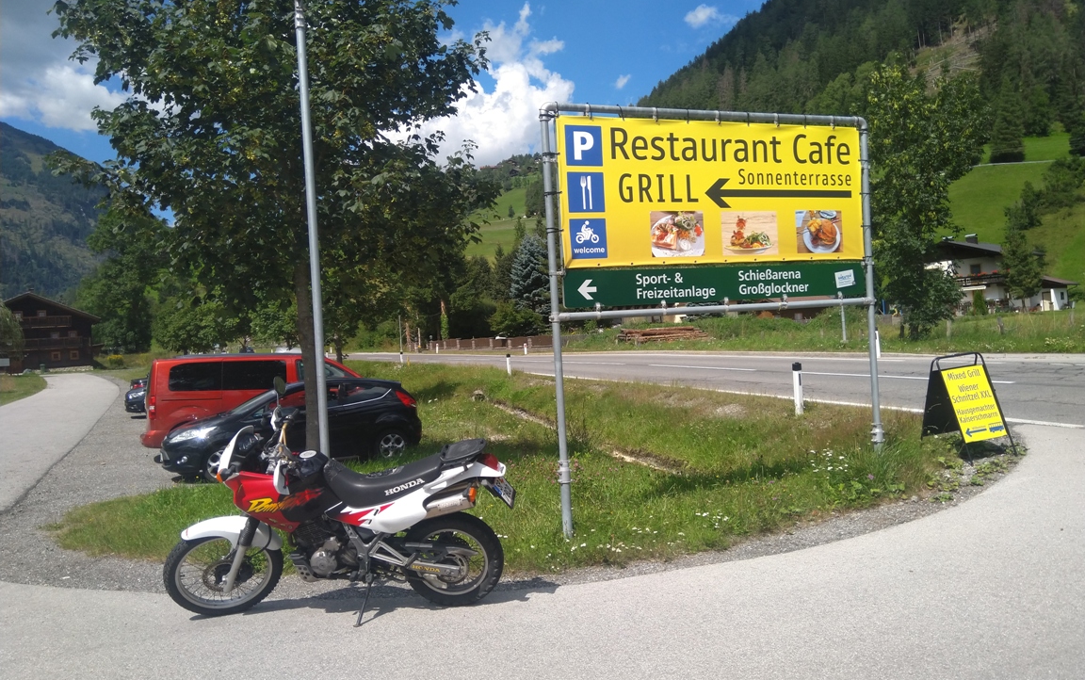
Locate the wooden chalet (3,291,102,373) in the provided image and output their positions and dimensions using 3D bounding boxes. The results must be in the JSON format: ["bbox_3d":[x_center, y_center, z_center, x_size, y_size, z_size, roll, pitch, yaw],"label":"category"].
[{"bbox_3d":[-56.300,-0.850,93.300,13.000,8.600,13.000,-4,1,-29],"label":"wooden chalet"}]

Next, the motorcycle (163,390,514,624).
[{"bbox_3d":[-1.269,1.039,5.173,2.150,1.360,0.860,-3,6,1],"label":"motorcycle"}]

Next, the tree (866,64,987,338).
[{"bbox_3d":[13.000,-4.750,29.000,4.600,9.300,4.600,-3,1,24],"label":"tree"}]

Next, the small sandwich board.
[{"bbox_3d":[3.820,0.600,7.650,0.510,0.920,0.620,-6,1,-18],"label":"small sandwich board"}]

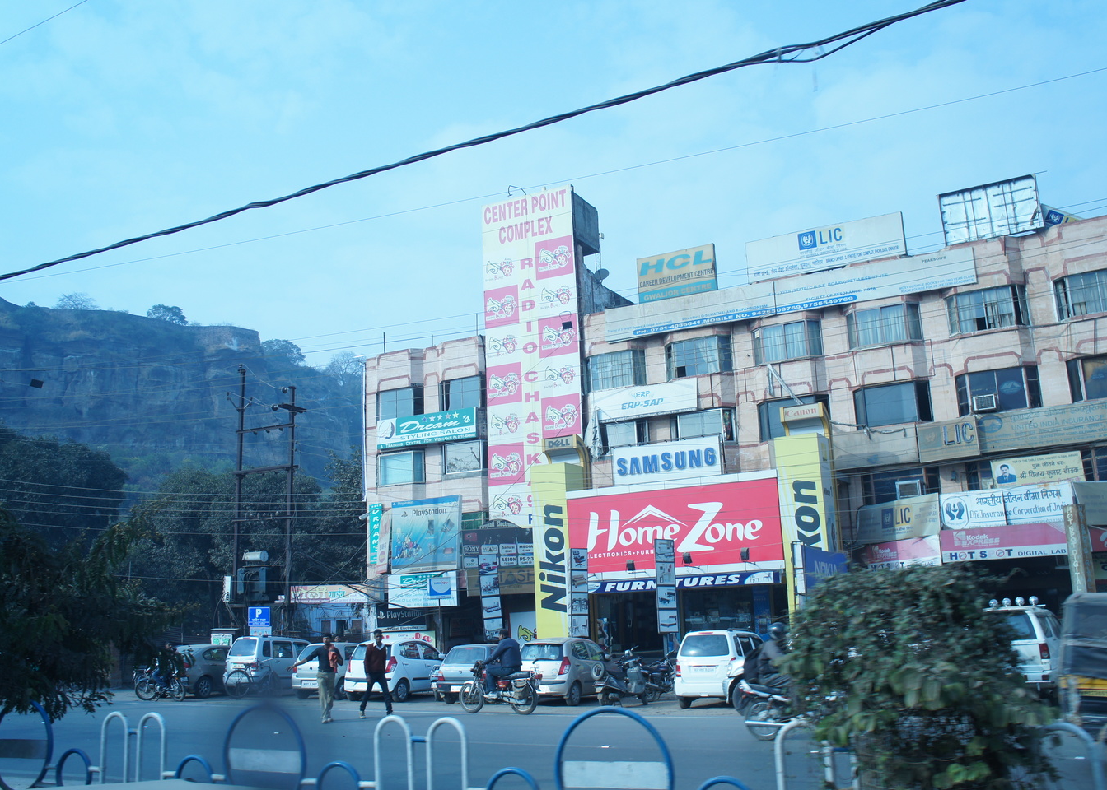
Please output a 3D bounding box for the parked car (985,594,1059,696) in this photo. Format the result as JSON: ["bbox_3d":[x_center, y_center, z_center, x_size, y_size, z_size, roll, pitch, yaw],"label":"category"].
[{"bbox_3d":[10.514,5.614,22.436,1.740,2.080,4.500,-11,-16,32],"label":"parked car"}]

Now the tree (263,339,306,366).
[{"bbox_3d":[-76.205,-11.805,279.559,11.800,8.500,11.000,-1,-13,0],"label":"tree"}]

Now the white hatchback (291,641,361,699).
[{"bbox_3d":[-5.673,7.828,28.317,1.660,1.500,3.670,-10,-15,29],"label":"white hatchback"}]

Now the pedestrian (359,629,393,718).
[{"bbox_3d":[-3.653,5.731,20.399,0.660,1.740,0.500,3,-14,-19],"label":"pedestrian"}]

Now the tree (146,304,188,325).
[{"bbox_3d":[-109.299,-22.464,280.000,12.000,6.600,11.000,-2,-13,0],"label":"tree"}]

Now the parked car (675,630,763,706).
[{"bbox_3d":[3.946,6.252,22.858,1.490,1.680,3.500,-7,-14,23],"label":"parked car"}]

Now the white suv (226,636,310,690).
[{"bbox_3d":[-8.348,8.253,30.456,1.490,1.680,3.500,-9,-15,29],"label":"white suv"}]

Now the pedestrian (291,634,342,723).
[{"bbox_3d":[-4.720,5.651,19.793,1.020,1.690,0.450,-1,-13,-7],"label":"pedestrian"}]

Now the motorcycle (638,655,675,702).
[{"bbox_3d":[2.736,7.049,24.788,0.720,1.120,2.000,-12,-17,37],"label":"motorcycle"}]

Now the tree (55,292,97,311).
[{"bbox_3d":[-135.179,-26.274,280.000,12.000,6.000,11.000,-2,-13,0],"label":"tree"}]

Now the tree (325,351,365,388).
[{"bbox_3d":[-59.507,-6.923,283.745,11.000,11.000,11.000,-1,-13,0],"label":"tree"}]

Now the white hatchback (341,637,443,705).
[{"bbox_3d":[-4.027,7.366,26.663,1.610,1.540,3.560,-7,-14,22],"label":"white hatchback"}]

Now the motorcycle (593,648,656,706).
[{"bbox_3d":[1.630,6.730,23.650,1.800,1.250,0.680,10,-18,-42],"label":"motorcycle"}]

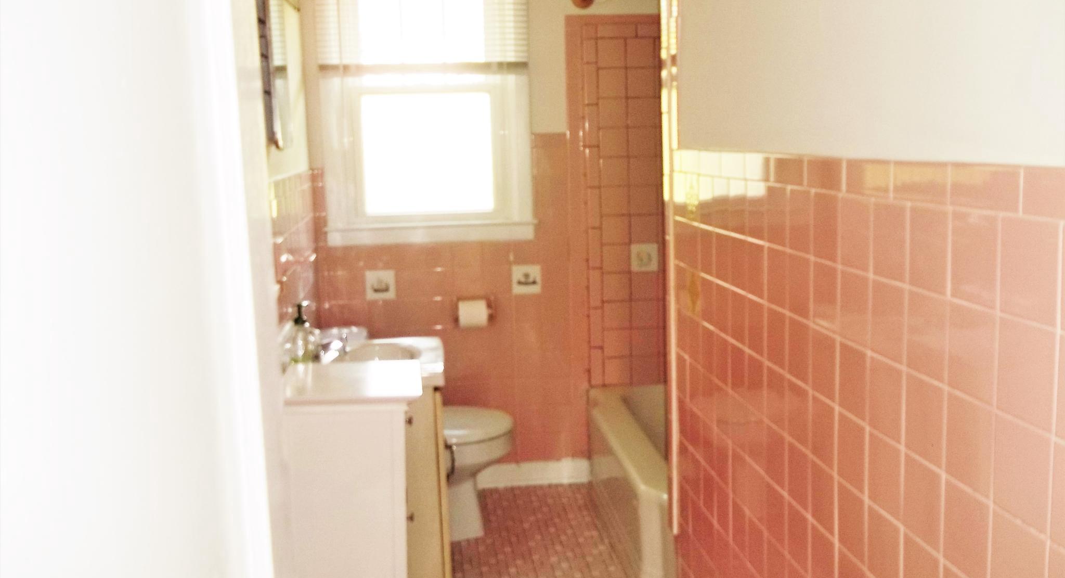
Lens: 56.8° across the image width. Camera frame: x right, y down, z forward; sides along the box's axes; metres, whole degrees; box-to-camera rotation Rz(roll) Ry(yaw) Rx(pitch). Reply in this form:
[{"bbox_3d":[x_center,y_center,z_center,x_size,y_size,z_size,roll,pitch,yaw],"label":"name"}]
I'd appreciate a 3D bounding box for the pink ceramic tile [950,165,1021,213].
[{"bbox_3d":[0.527,-0.120,1.135,0.010,0.053,0.152,-3,8,-6],"label":"pink ceramic tile"}]

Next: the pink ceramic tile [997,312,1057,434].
[{"bbox_3d":[0.544,0.092,1.076,0.010,0.110,0.108,-3,8,-6],"label":"pink ceramic tile"}]

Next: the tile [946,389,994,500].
[{"bbox_3d":[0.529,0.187,1.187,0.009,0.110,0.105,-3,9,-7],"label":"tile"}]

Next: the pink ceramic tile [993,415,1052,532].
[{"bbox_3d":[0.528,0.197,1.051,0.010,0.107,0.105,-3,9,-6],"label":"pink ceramic tile"}]

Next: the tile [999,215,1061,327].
[{"bbox_3d":[0.534,-0.020,1.049,0.009,0.110,0.105,-3,9,-7],"label":"tile"}]

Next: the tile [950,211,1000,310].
[{"bbox_3d":[0.528,-0.036,1.167,0.010,0.110,0.108,-3,8,-6],"label":"tile"}]

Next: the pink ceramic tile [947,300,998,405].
[{"bbox_3d":[0.532,0.076,1.184,0.010,0.110,0.108,-3,8,-6],"label":"pink ceramic tile"}]

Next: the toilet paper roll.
[{"bbox_3d":[-0.219,0.090,3.672,0.108,0.108,0.108,-3,8,-6],"label":"toilet paper roll"}]

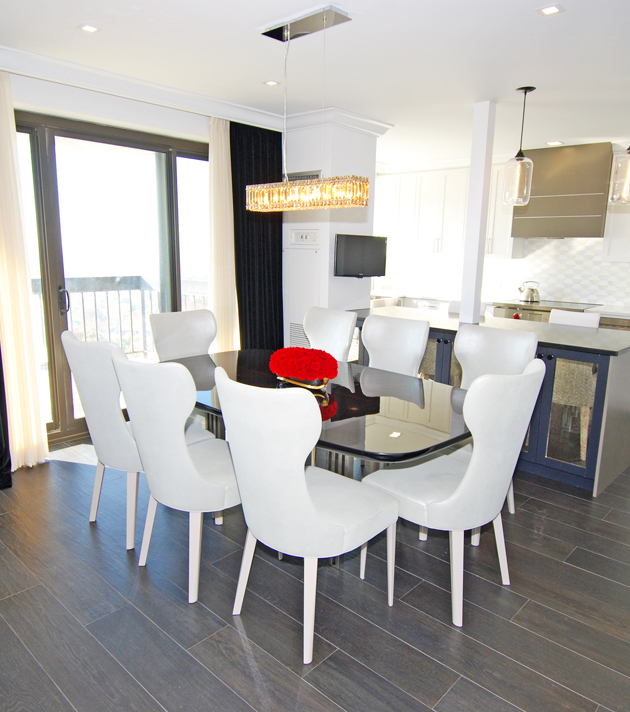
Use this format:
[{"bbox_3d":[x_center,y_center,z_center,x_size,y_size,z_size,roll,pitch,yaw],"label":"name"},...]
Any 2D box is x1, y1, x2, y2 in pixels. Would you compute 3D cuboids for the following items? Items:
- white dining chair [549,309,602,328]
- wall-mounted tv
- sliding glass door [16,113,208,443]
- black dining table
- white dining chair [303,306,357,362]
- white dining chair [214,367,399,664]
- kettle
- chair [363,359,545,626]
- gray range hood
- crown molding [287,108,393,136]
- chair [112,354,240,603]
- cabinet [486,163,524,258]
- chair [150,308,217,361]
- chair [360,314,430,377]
[{"bbox_3d":[2.069,0.145,4.466,0.430,1.000,0.500,11,15,41],"label":"white dining chair"},{"bbox_3d":[0.423,-0.907,4.836,0.590,0.360,0.060,-6,13,-33],"label":"wall-mounted tv"},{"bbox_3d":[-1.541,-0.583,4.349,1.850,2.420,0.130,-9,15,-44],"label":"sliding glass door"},{"bbox_3d":[-0.083,0.532,3.003,2.100,0.755,1.160,11,15,41],"label":"black dining table"},{"bbox_3d":[-0.069,0.233,3.759,0.540,1.040,0.580,11,15,41],"label":"white dining chair"},{"bbox_3d":[-0.011,0.548,2.135,0.515,1.045,0.630,10,14,41],"label":"white dining chair"},{"bbox_3d":[2.434,-0.727,6.018,0.245,0.232,0.205,7,13,29],"label":"kettle"},{"bbox_3d":[0.594,0.519,2.347,0.515,1.045,0.630,-9,14,-43],"label":"chair"},{"bbox_3d":[2.660,-1.704,5.641,0.915,0.887,0.420,11,15,41],"label":"gray range hood"},{"bbox_3d":[0.233,-2.070,4.887,0.860,0.140,0.550,-9,15,-44],"label":"crown molding"},{"bbox_3d":[-0.503,0.486,2.482,0.540,1.040,0.580,11,15,41],"label":"chair"},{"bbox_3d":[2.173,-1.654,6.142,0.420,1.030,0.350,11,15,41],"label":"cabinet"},{"bbox_3d":[-0.781,0.244,3.702,0.630,1.045,0.515,10,14,41],"label":"chair"},{"bbox_3d":[0.336,0.295,3.531,0.515,1.045,0.630,9,13,38],"label":"chair"}]

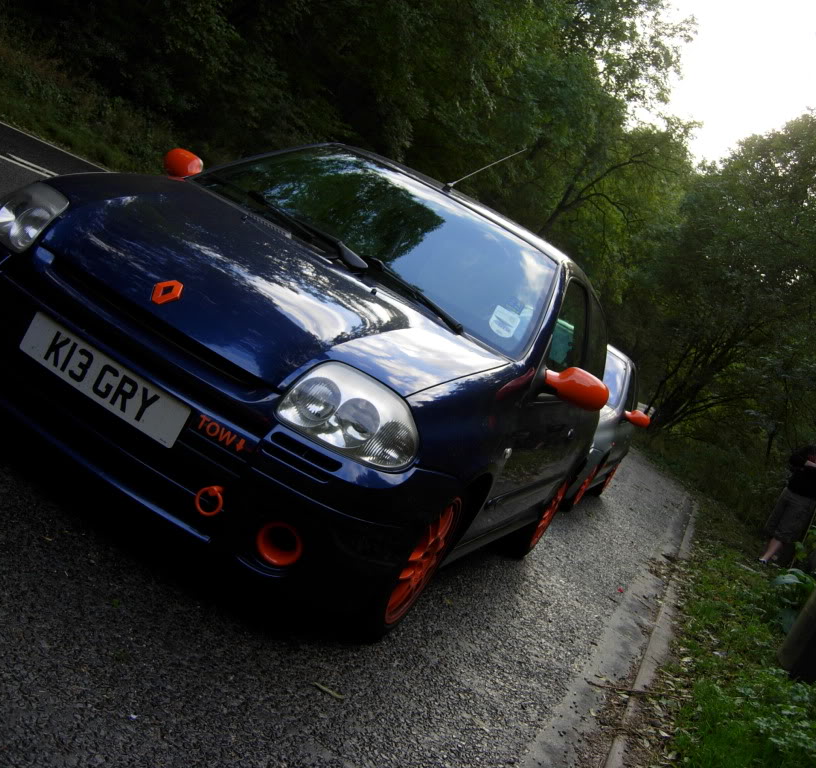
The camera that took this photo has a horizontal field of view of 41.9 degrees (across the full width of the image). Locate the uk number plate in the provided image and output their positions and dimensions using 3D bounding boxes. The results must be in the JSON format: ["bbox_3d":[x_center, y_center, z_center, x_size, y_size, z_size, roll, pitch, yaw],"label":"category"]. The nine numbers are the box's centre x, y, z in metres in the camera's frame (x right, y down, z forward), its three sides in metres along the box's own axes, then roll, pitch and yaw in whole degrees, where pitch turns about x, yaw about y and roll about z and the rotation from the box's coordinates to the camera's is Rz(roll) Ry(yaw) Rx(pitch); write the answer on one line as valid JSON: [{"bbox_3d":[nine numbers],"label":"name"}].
[{"bbox_3d":[-0.761,-0.013,2.665,0.520,0.111,0.015,30,5,17],"label":"uk number plate"}]

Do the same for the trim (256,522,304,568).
[{"bbox_3d":[-0.307,0.387,2.595,0.110,0.110,0.060,29,5,10],"label":"trim"}]

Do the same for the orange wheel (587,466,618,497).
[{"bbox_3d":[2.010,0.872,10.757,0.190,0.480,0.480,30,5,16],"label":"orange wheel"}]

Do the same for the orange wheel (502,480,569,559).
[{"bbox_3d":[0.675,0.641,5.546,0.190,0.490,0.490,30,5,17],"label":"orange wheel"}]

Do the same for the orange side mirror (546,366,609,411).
[{"bbox_3d":[0.571,0.006,3.589,0.225,0.135,0.135,30,5,17],"label":"orange side mirror"}]

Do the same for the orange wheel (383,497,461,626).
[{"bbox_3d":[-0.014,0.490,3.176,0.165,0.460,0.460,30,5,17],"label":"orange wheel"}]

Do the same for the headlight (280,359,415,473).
[{"bbox_3d":[-0.119,0.073,2.643,0.330,0.200,0.260,29,5,9],"label":"headlight"}]

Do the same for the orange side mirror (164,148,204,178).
[{"bbox_3d":[-0.834,-0.815,4.082,0.215,0.135,0.135,30,5,17],"label":"orange side mirror"}]

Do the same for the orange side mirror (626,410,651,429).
[{"bbox_3d":[1.893,0.288,8.767,0.220,0.135,0.135,30,5,16],"label":"orange side mirror"}]

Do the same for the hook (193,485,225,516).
[{"bbox_3d":[-0.480,0.282,2.583,0.065,0.082,0.040,30,5,17],"label":"hook"}]

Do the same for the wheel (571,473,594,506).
[{"bbox_3d":[1.418,0.760,8.803,0.190,0.560,0.560,30,5,15],"label":"wheel"}]

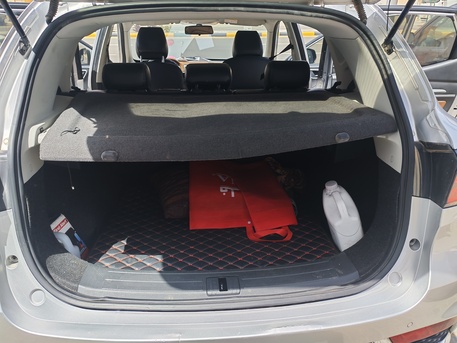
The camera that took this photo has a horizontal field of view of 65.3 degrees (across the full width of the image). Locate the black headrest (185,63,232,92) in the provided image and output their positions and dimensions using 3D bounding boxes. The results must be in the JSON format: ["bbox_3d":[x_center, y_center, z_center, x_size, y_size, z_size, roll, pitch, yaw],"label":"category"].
[{"bbox_3d":[-0.096,-0.471,1.757,0.220,0.145,0.120,-1,21,-5],"label":"black headrest"}]

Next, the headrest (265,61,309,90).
[{"bbox_3d":[0.297,-0.480,1.794,0.217,0.147,0.120,-1,21,-5],"label":"headrest"}]

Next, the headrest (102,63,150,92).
[{"bbox_3d":[-0.493,-0.457,1.722,0.217,0.147,0.120,-1,21,-5],"label":"headrest"}]

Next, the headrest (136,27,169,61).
[{"bbox_3d":[-0.561,-0.949,2.634,0.225,0.220,0.125,-1,21,-5],"label":"headrest"}]

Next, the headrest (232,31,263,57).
[{"bbox_3d":[0.148,-0.966,2.700,0.225,0.195,0.125,-1,21,-5],"label":"headrest"}]

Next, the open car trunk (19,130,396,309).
[{"bbox_3d":[-0.056,0.008,1.447,1.070,0.550,0.860,-1,21,-5],"label":"open car trunk"}]

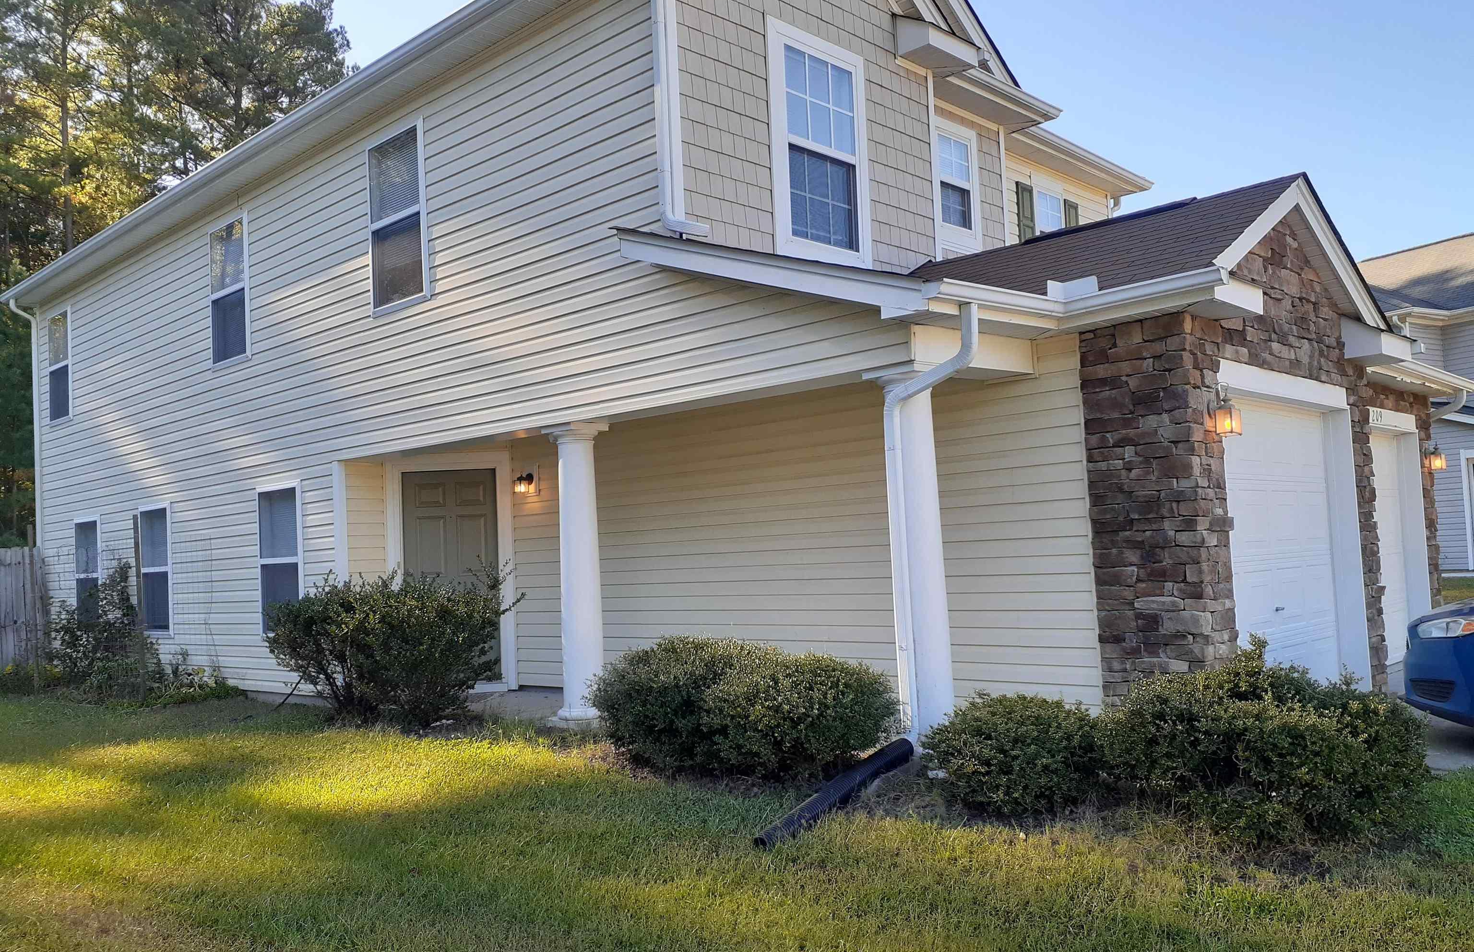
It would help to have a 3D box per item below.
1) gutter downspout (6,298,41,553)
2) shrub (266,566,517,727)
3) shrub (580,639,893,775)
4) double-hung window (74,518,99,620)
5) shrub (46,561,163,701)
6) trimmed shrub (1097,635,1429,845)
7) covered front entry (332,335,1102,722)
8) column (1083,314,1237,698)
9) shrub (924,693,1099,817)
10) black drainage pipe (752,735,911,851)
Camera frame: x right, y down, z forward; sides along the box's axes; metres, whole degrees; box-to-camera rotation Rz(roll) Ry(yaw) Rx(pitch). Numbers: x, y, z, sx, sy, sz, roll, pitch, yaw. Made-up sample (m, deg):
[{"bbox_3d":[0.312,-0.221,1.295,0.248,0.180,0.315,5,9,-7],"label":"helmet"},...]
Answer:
[{"bbox_3d":[-10.034,0.155,16.265,0.085,5.300,0.380,-6,-4,42],"label":"gutter downspout"},{"bbox_3d":[-2.898,1.415,9.456,1.750,1.300,1.500,-6,-5,44],"label":"shrub"},{"bbox_3d":[-0.024,1.362,6.893,2.100,0.800,1.000,-6,-4,42],"label":"shrub"},{"bbox_3d":[-8.911,1.339,15.822,0.992,1.535,0.110,-6,-5,44],"label":"double-hung window"},{"bbox_3d":[-7.516,1.812,13.597,1.450,1.580,1.150,-6,-5,44],"label":"shrub"},{"bbox_3d":[2.221,1.101,4.950,1.300,0.840,1.150,-6,-4,42],"label":"trimmed shrub"},{"bbox_3d":[-0.796,0.639,8.912,6.600,2.420,1.420,-6,-4,42],"label":"covered front entry"},{"bbox_3d":[2.516,0.315,6.862,0.699,2.422,0.423,-6,-5,44],"label":"column"},{"bbox_3d":[1.315,1.327,5.538,0.820,0.560,0.800,-6,-4,42],"label":"shrub"},{"bbox_3d":[0.517,1.554,5.673,0.125,0.150,1.449,-6,2,36],"label":"black drainage pipe"}]

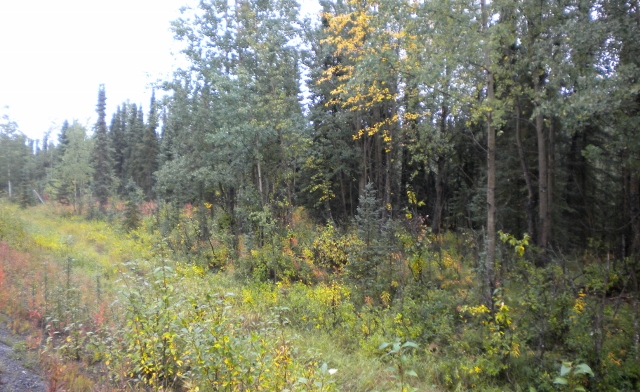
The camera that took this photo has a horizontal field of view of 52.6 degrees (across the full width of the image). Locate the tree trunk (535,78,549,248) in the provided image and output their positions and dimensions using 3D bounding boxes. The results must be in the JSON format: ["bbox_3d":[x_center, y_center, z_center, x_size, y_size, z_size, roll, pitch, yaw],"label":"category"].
[{"bbox_3d":[6.161,-0.821,18.000,0.310,4.800,0.280,-1,1,0],"label":"tree trunk"}]

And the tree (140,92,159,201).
[{"bbox_3d":[-11.330,-3.323,43.000,1.250,7.300,1.250,0,1,0],"label":"tree"}]

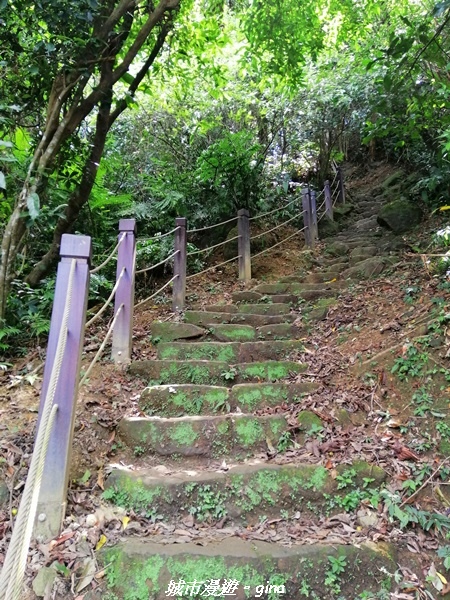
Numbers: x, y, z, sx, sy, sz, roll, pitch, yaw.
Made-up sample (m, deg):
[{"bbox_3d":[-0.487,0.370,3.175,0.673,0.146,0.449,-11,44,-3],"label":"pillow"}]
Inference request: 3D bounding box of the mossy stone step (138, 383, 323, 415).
[{"bbox_3d":[0.021,0.641,2.827,1.076,0.190,0.330,0,-16,0],"label":"mossy stone step"}]

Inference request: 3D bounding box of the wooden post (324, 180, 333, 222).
[{"bbox_3d":[2.122,-2.017,9.177,0.110,0.910,0.110,-13,-22,31],"label":"wooden post"}]

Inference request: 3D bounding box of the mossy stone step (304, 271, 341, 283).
[{"bbox_3d":[1.237,-0.217,5.789,0.460,0.160,0.330,-3,-19,8],"label":"mossy stone step"}]

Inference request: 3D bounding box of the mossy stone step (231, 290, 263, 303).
[{"bbox_3d":[0.259,0.020,5.427,0.365,0.140,0.300,0,-16,0],"label":"mossy stone step"}]

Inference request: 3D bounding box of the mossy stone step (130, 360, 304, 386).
[{"bbox_3d":[-0.052,0.554,3.236,1.225,0.180,0.330,0,-16,0],"label":"mossy stone step"}]

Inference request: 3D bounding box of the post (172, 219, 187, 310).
[{"bbox_3d":[-0.482,-0.382,4.886,0.120,1.060,0.120,-2,-16,6],"label":"post"}]

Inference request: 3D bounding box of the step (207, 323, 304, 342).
[{"bbox_3d":[0.266,0.333,4.124,0.859,0.160,0.320,0,-16,0],"label":"step"}]

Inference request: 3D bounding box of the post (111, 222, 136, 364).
[{"bbox_3d":[-0.728,-0.071,3.323,0.120,1.085,0.120,0,-16,-3],"label":"post"}]

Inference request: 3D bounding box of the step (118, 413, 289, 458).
[{"bbox_3d":[-0.101,0.697,2.270,0.800,0.200,0.300,-1,-19,0],"label":"step"}]

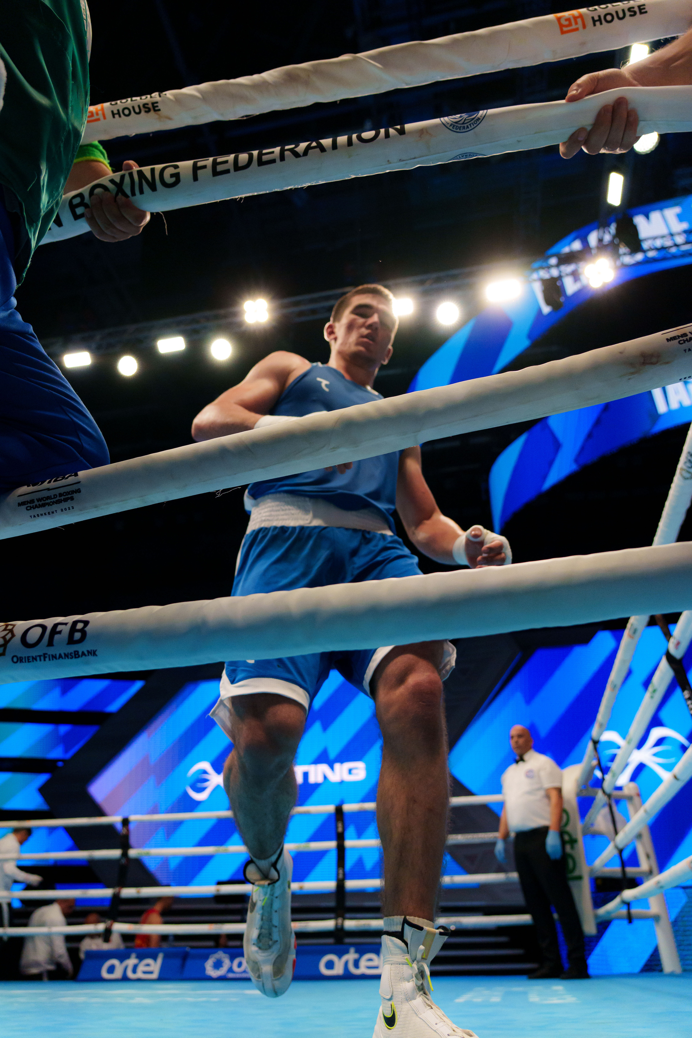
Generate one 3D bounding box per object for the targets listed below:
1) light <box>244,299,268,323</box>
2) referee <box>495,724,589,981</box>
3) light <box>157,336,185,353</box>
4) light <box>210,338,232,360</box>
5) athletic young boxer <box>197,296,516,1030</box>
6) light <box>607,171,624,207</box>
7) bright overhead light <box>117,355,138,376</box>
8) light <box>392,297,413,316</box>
[{"bbox_3d":[-1.798,-4.186,13.920,0.430,0.220,0.430,-3,-72,3],"label":"light"},{"bbox_3d":[1.477,2.485,5.351,0.370,1.780,0.530,20,-38,-30],"label":"referee"},{"bbox_3d":[-3.539,-3.563,14.128,0.560,0.180,0.280,-7,-72,10],"label":"light"},{"bbox_3d":[-2.455,-3.394,13.814,0.370,0.380,0.370,-3,-72,3],"label":"light"},{"bbox_3d":[-0.029,0.078,1.491,0.630,1.750,0.600,7,-33,-13],"label":"athletic young boxer"},{"bbox_3d":[4.331,-5.282,11.005,0.280,0.180,0.560,36,-18,30],"label":"light"},{"bbox_3d":[-4.403,-3.137,14.136,0.370,0.380,0.370,-3,-72,3],"label":"bright overhead light"},{"bbox_3d":[1.049,-4.073,13.308,0.560,0.180,0.280,-7,-72,10],"label":"light"}]

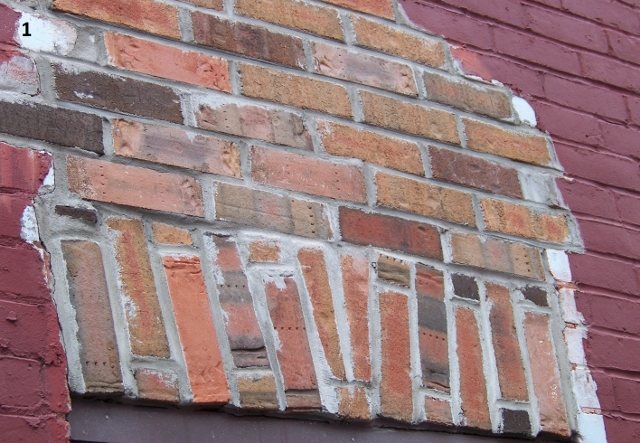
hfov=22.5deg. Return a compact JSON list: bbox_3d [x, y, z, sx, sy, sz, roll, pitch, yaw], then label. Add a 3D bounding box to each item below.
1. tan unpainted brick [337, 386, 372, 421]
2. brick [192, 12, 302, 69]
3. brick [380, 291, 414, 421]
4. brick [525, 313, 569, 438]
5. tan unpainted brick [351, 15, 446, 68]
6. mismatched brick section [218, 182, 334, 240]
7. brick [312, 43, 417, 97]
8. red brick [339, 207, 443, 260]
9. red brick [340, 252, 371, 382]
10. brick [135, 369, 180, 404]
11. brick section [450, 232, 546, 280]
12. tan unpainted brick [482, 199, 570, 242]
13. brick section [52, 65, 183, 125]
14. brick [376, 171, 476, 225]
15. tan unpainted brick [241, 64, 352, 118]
[{"bbox_3d":[0.020,0.271,2.279,0.053,0.044,0.094,13,-32,-33],"label":"tan unpainted brick"},{"bbox_3d":[-0.132,-0.253,2.459,0.199,0.056,0.094,10,-30,-34],"label":"brick"},{"bbox_3d":[0.081,0.209,2.354,0.057,0.200,0.093,19,-33,-32],"label":"brick"},{"bbox_3d":[0.334,0.260,2.598,0.056,0.201,0.092,14,-32,-33],"label":"brick"},{"bbox_3d":[0.108,-0.279,2.720,0.199,0.056,0.092,10,-30,-35],"label":"tan unpainted brick"},{"bbox_3d":[-0.095,0.004,2.397,0.202,0.056,0.092,10,-30,-35],"label":"mismatched brick section"},{"bbox_3d":[0.044,-0.219,2.548,0.200,0.056,0.093,10,-28,-36],"label":"brick"},{"bbox_3d":[0.085,0.038,2.523,0.202,0.056,0.092,10,-30,-35],"label":"red brick"},{"bbox_3d":[0.031,0.158,2.353,0.053,0.199,0.094,14,-33,-32],"label":"red brick"},{"bbox_3d":[-0.234,0.231,2.099,0.062,0.041,0.094,10,-30,-34],"label":"brick"},{"bbox_3d":[0.264,0.076,2.646,0.202,0.056,0.092,10,-30,-35],"label":"brick section"},{"bbox_3d":[0.308,0.019,2.645,0.195,0.055,0.093,10,-28,-36],"label":"tan unpainted brick"},{"bbox_3d":[-0.304,-0.155,2.265,0.199,0.056,0.094,10,-30,-34],"label":"brick section"},{"bbox_3d":[0.140,-0.015,2.539,0.196,0.056,0.094,10,-30,-34],"label":"brick"},{"bbox_3d":[-0.061,-0.184,2.530,0.203,0.056,0.092,10,-30,-35],"label":"tan unpainted brick"}]

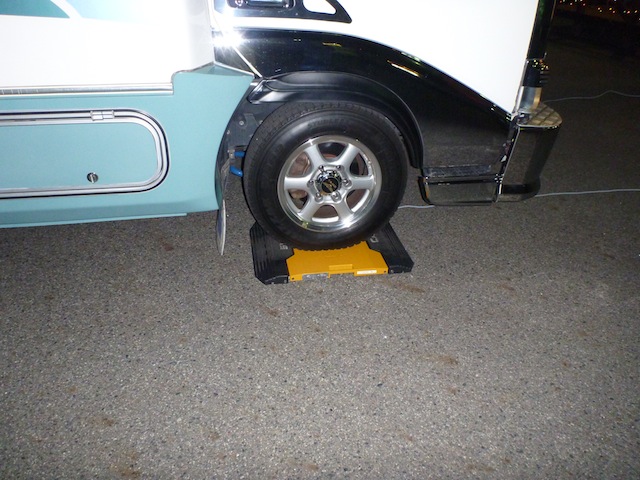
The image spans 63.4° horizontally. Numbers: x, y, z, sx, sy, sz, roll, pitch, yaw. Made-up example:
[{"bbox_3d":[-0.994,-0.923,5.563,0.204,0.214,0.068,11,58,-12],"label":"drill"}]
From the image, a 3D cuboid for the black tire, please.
[{"bbox_3d":[0.025,-0.252,2.104,0.658,0.658,0.200,-4,30,-9],"label":"black tire"}]

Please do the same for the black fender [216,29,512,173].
[{"bbox_3d":[0.192,-0.497,1.926,1.100,0.570,0.200,-4,30,-9],"label":"black fender"}]

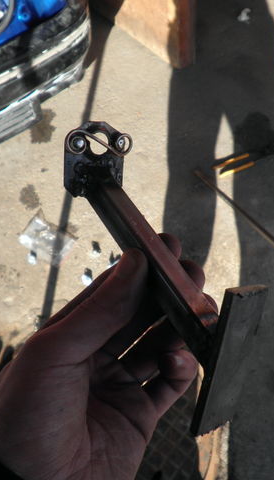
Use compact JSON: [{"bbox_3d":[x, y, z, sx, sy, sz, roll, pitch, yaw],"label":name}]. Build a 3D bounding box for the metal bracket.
[{"bbox_3d":[0.005,0.010,0.279,0.052,0.072,0.186,0,45,-40],"label":"metal bracket"}]

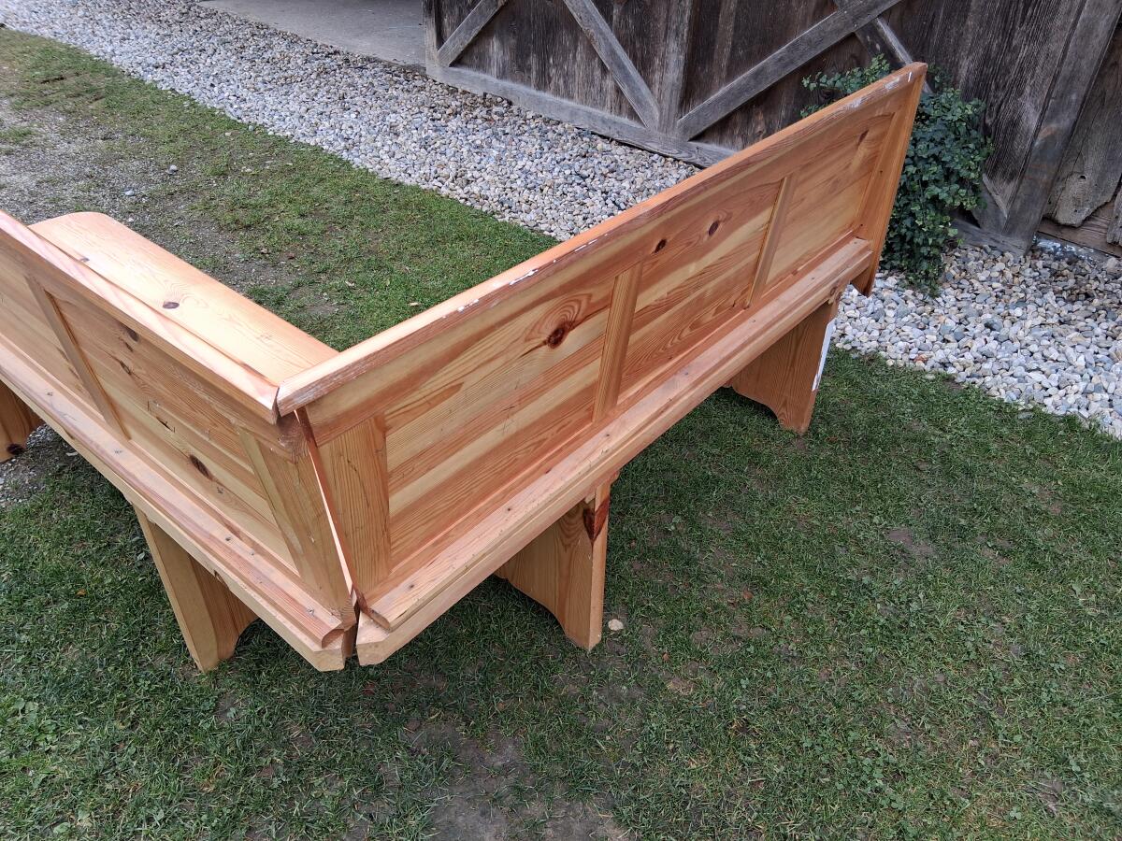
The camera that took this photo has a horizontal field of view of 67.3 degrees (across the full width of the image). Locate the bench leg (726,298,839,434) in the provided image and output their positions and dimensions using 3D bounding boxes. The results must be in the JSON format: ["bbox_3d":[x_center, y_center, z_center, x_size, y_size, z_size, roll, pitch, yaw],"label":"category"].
[{"bbox_3d":[0.463,-0.224,2.099,0.418,0.426,0.042,29,46,30],"label":"bench leg"}]

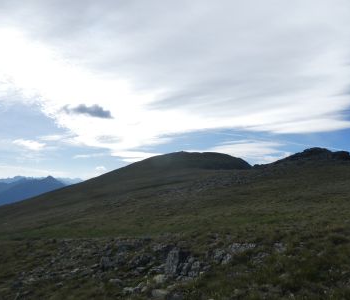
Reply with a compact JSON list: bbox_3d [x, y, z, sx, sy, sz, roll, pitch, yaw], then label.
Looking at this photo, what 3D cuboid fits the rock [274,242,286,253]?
[{"bbox_3d":[2.336,2.180,6.200,0.260,0.180,0.220,0,-6,0],"label":"rock"}]

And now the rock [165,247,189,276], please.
[{"bbox_3d":[0.047,2.091,5.200,0.420,0.460,0.360,0,-6,0],"label":"rock"}]

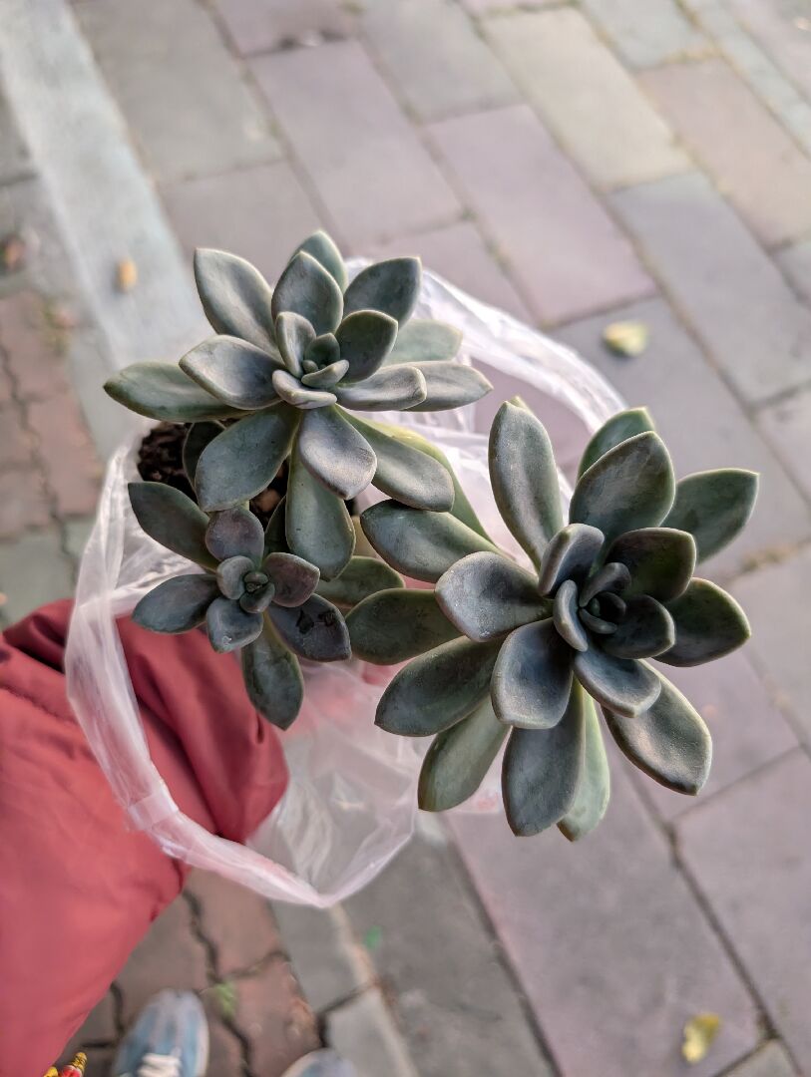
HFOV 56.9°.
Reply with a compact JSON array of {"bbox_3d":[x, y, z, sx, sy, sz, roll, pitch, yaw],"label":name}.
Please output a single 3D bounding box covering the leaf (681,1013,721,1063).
[{"bbox_3d":[0.389,0.655,0.988,0.066,0.014,0.038,-40,79,-22],"label":"leaf"}]

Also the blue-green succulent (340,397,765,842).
[{"bbox_3d":[0.060,0.025,0.290,0.169,0.088,0.169,0,68,-19],"label":"blue-green succulent"}]

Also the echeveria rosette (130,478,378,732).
[{"bbox_3d":[-0.061,0.025,0.305,0.102,0.060,0.102,0,68,-10],"label":"echeveria rosette"}]

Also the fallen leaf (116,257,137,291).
[{"bbox_3d":[-0.487,-0.463,1.308,0.027,0.012,0.055,-4,68,-11],"label":"fallen leaf"}]

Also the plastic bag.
[{"bbox_3d":[-0.020,0.025,0.385,0.280,0.190,0.290,0,68,-10],"label":"plastic bag"}]

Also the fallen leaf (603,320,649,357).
[{"bbox_3d":[0.424,-0.384,1.430,0.084,0.018,0.060,-3,68,-11],"label":"fallen leaf"}]

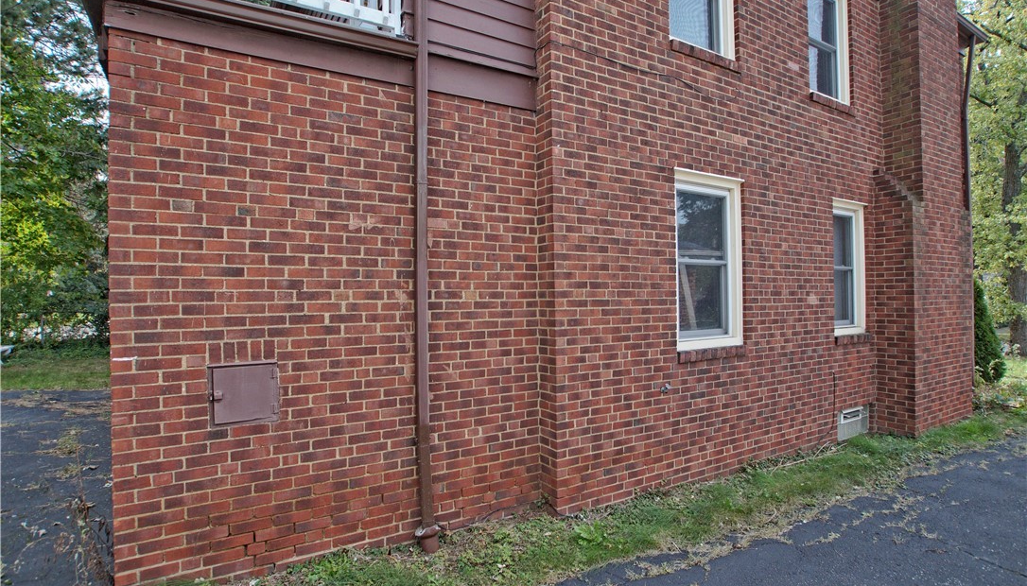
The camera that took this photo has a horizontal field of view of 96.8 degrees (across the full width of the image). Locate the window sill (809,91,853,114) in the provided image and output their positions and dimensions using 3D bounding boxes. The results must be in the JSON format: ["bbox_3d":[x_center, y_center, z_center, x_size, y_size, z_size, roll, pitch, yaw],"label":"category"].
[{"bbox_3d":[3.604,-2.124,5.199,0.870,0.103,0.110,0,-1,-29],"label":"window sill"}]

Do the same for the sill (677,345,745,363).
[{"bbox_3d":[1.766,0.548,4.120,0.860,0.103,0.110,0,-1,-29],"label":"sill"}]

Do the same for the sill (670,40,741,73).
[{"bbox_3d":[1.737,-2.128,4.174,0.910,0.100,0.110,0,-1,-29],"label":"sill"}]

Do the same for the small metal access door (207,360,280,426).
[{"bbox_3d":[-1.512,0.563,2.561,0.342,0.354,0.040,0,-1,-27],"label":"small metal access door"}]

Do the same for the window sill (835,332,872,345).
[{"bbox_3d":[3.885,0.536,5.282,0.730,0.103,0.110,0,-1,-29],"label":"window sill"}]

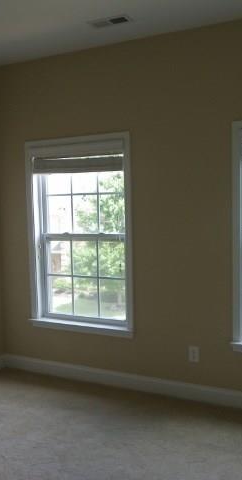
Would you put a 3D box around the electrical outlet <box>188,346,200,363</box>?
[{"bbox_3d":[0.544,0.858,3.583,0.073,0.118,0.012,1,5,28],"label":"electrical outlet"}]

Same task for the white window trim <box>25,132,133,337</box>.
[{"bbox_3d":[-0.347,-0.034,4.008,1.030,1.610,0.120,1,5,28],"label":"white window trim"}]

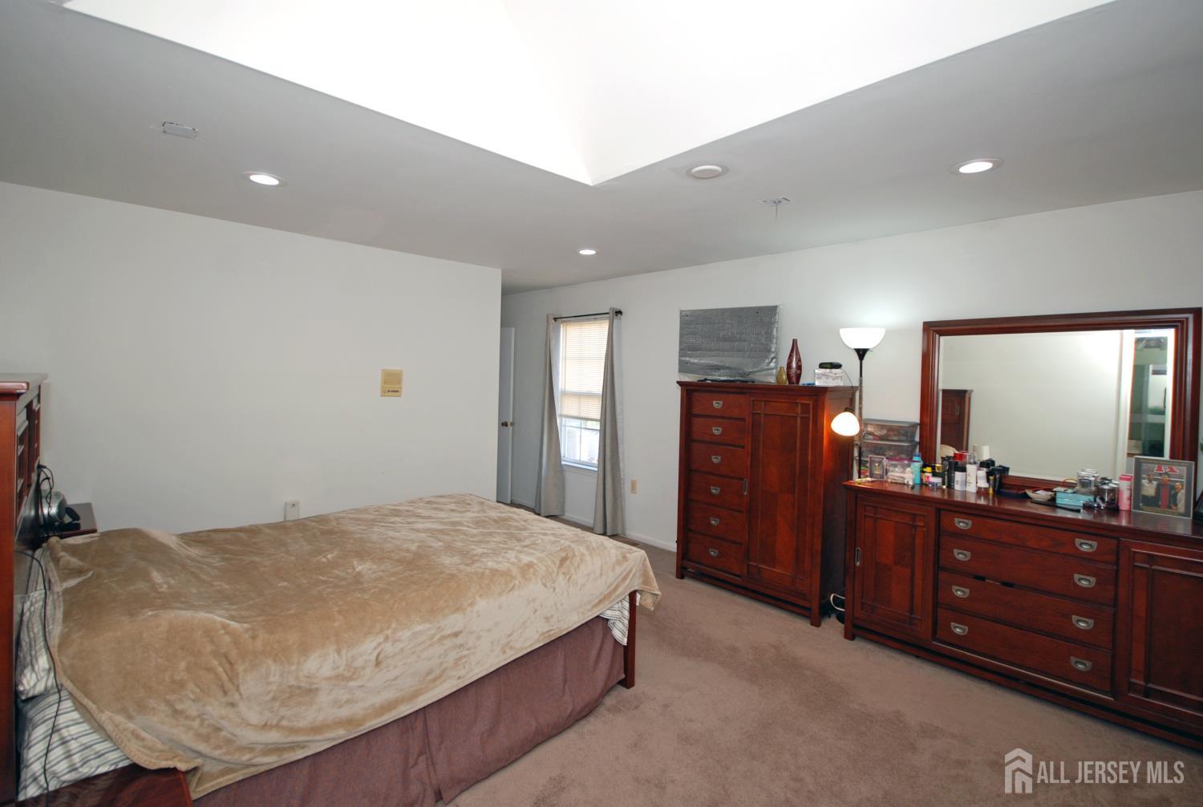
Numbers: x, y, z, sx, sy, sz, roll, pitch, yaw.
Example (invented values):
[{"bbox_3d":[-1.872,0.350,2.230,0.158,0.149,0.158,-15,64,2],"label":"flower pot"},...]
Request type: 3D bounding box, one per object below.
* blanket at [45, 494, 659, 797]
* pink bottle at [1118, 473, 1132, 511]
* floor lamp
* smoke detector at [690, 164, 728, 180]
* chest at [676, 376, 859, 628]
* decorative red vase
[{"bbox_3d":[-1.034,1.029,2.320,2.040,0.710,1.640,-2,5,-45],"label":"blanket"},{"bbox_3d":[2.519,0.427,2.414,0.050,0.180,0.050,4,5,43],"label":"pink bottle"},{"bbox_3d":[1.626,0.461,3.190,0.290,1.860,0.290,4,5,43],"label":"floor lamp"},{"bbox_3d":[0.442,-0.966,2.101,0.135,0.035,0.135,0,4,0],"label":"smoke detector"},{"bbox_3d":[1.098,0.613,3.578,1.090,1.486,0.470,4,5,43],"label":"chest"},{"bbox_3d":[1.309,-0.287,3.403,0.100,0.310,0.100,4,5,43],"label":"decorative red vase"}]

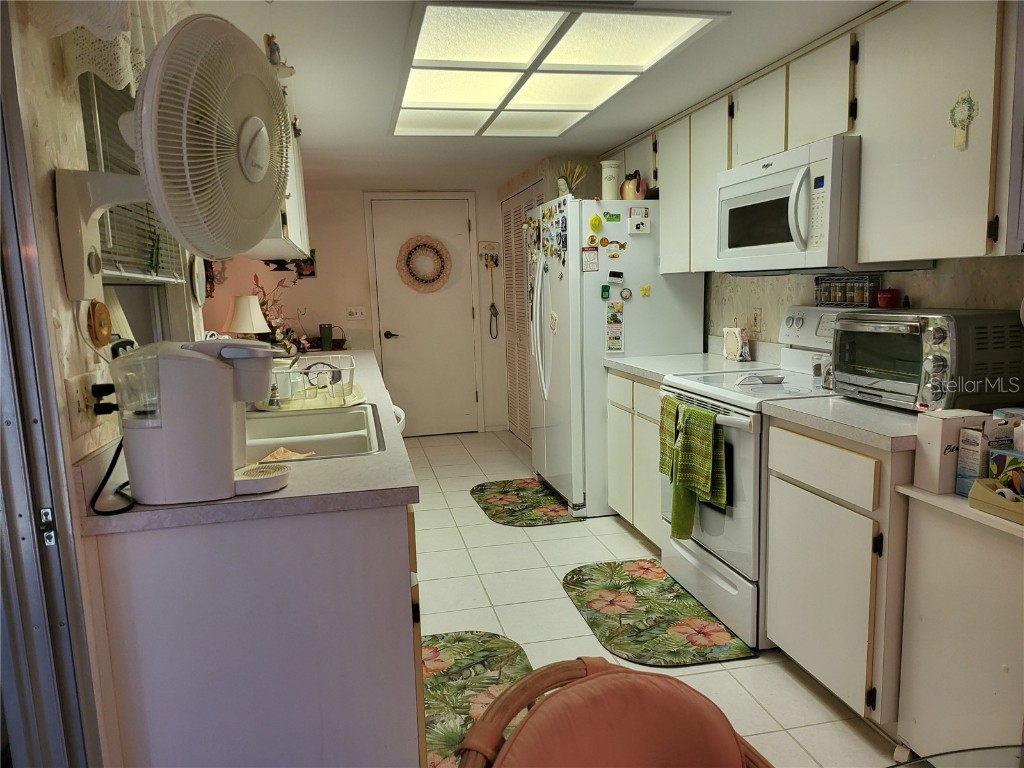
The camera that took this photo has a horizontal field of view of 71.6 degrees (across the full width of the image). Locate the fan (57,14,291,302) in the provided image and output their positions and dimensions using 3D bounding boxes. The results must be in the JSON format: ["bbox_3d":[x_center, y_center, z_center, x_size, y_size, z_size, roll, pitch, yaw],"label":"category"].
[{"bbox_3d":[-0.626,-0.411,1.328,0.400,0.500,0.440,-1,8,1],"label":"fan"}]

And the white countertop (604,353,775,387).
[{"bbox_3d":[0.868,-0.084,3.472,0.630,0.040,0.770,-3,8,-12],"label":"white countertop"}]

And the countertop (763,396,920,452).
[{"bbox_3d":[1.171,0.097,2.071,0.630,0.039,0.580,-3,8,-12],"label":"countertop"}]

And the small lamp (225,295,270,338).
[{"bbox_3d":[-1.893,-0.427,5.095,0.290,0.400,0.290,-3,8,-12],"label":"small lamp"}]

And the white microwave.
[{"bbox_3d":[1.119,-0.631,2.678,0.430,0.428,0.754,-3,8,-12],"label":"white microwave"}]

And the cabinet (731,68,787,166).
[{"bbox_3d":[1.117,-1.043,2.830,0.310,0.330,0.375,-3,8,-12],"label":"cabinet"}]

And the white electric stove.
[{"bbox_3d":[1.016,0.292,2.760,0.680,1.152,0.763,-3,8,-12],"label":"white electric stove"}]

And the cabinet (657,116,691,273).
[{"bbox_3d":[0.957,-0.939,3.609,0.310,0.740,0.375,-3,8,-12],"label":"cabinet"}]

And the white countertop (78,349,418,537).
[{"bbox_3d":[-0.862,0.027,3.028,0.623,0.040,3.413,-3,8,-12],"label":"white countertop"}]

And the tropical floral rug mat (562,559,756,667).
[{"bbox_3d":[0.510,0.875,2.794,0.485,0.010,0.885,-3,8,-12],"label":"tropical floral rug mat"}]

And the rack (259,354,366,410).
[{"bbox_3d":[-0.769,-0.015,2.719,0.390,0.134,0.540,-3,8,-12],"label":"rack"}]

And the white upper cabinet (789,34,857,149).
[{"bbox_3d":[1.197,-0.996,2.474,0.310,0.330,0.360,-3,8,-12],"label":"white upper cabinet"}]

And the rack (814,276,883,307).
[{"bbox_3d":[1.296,-0.353,2.718,0.060,0.118,0.295,-3,8,-12],"label":"rack"}]

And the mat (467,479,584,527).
[{"bbox_3d":[0.056,0.710,4.364,0.547,0.012,0.955,-3,8,-12],"label":"mat"}]

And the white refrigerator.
[{"bbox_3d":[0.576,-0.182,4.291,0.825,1.705,0.915,-3,8,-12],"label":"white refrigerator"}]

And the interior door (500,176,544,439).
[{"bbox_3d":[0.098,-0.495,5.598,0.040,1.992,1.280,-3,8,-12],"label":"interior door"}]

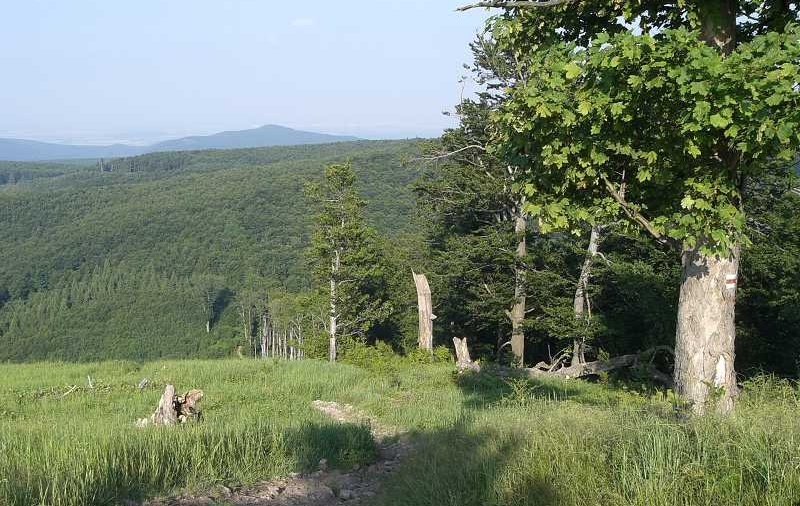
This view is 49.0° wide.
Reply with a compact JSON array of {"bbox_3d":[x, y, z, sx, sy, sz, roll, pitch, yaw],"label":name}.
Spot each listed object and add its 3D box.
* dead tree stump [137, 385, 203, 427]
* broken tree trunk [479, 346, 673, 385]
[{"bbox_3d":[-2.483,1.677,9.500,0.736,0.409,0.620,0,8,0],"label":"dead tree stump"},{"bbox_3d":[3.437,2.203,17.200,3.800,0.783,0.800,0,8,0],"label":"broken tree trunk"}]

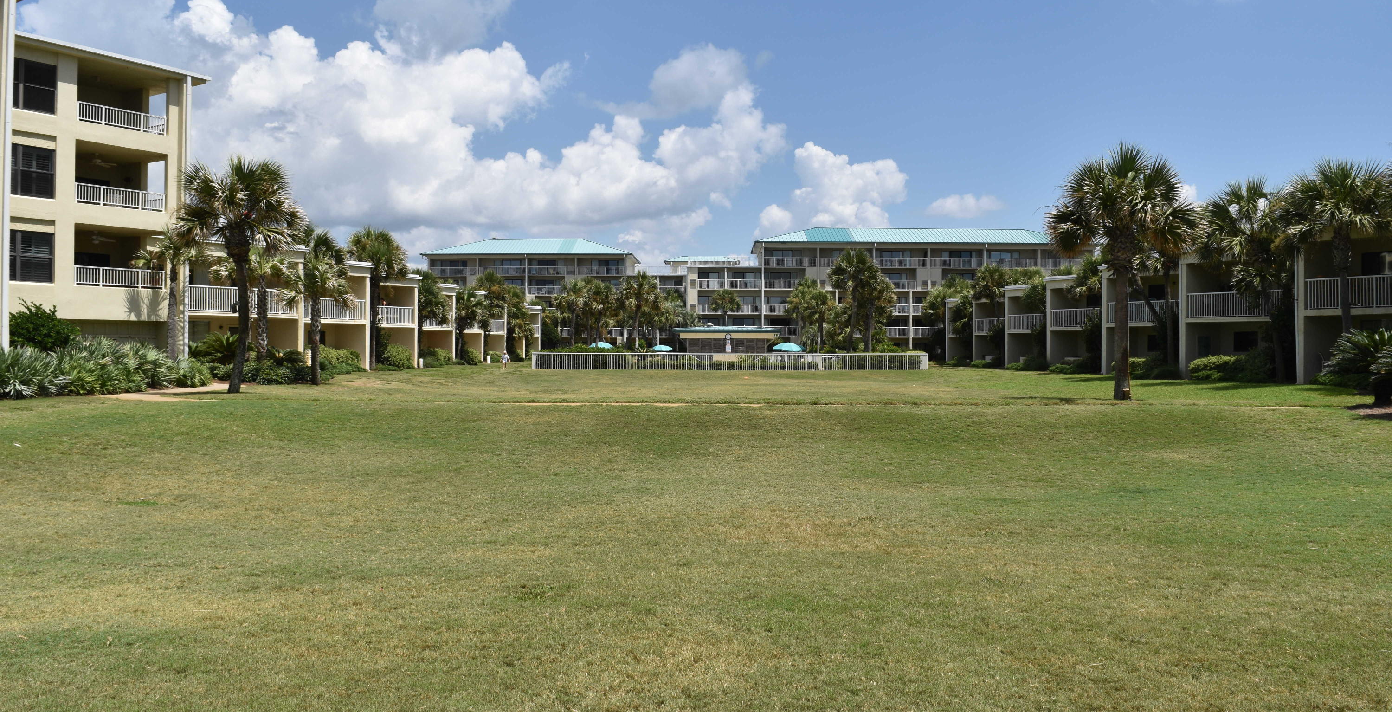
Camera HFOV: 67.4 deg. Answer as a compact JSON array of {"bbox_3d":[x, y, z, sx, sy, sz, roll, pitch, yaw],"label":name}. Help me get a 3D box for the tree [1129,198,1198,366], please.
[{"bbox_3d":[20.650,-3.080,46.000,3.100,7.930,3.100,0,0,0],"label":"tree"}]

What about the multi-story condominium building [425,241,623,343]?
[{"bbox_3d":[-22.600,-7.650,147.600,28.300,16.500,15.500,0,0,1],"label":"multi-story condominium building"}]

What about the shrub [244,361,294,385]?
[{"bbox_3d":[-15.660,0.620,38.300,1.750,0.840,1.500,0,0,0],"label":"shrub"}]

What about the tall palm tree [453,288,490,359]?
[{"bbox_3d":[-15.920,-2.120,74.000,2.650,5.310,2.650,0,0,0],"label":"tall palm tree"}]

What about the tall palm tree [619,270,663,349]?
[{"bbox_3d":[-4.470,-3.170,85.000,3.500,7.490,3.500,0,0,0],"label":"tall palm tree"}]

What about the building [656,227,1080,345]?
[{"bbox_3d":[21.500,-7.300,131.500,52.000,16.200,16.500,0,0,1],"label":"building"}]

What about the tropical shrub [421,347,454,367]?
[{"bbox_3d":[-16.860,0.070,68.000,2.200,1.270,2.200,0,0,0],"label":"tropical shrub"}]

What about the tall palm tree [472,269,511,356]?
[{"bbox_3d":[-16.450,-3.260,84.000,3.050,7.490,3.050,0,0,0],"label":"tall palm tree"}]

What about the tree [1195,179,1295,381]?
[{"bbox_3d":[20.680,-2.870,39.300,3.700,7.620,3.700,0,0,0],"label":"tree"}]

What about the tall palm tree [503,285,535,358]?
[{"bbox_3d":[-15.620,-2.920,92.000,2.850,6.620,2.850,0,0,0],"label":"tall palm tree"}]

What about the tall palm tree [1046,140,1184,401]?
[{"bbox_3d":[11.290,-2.260,28.000,3.750,6.920,3.750,0,0,0],"label":"tall palm tree"}]

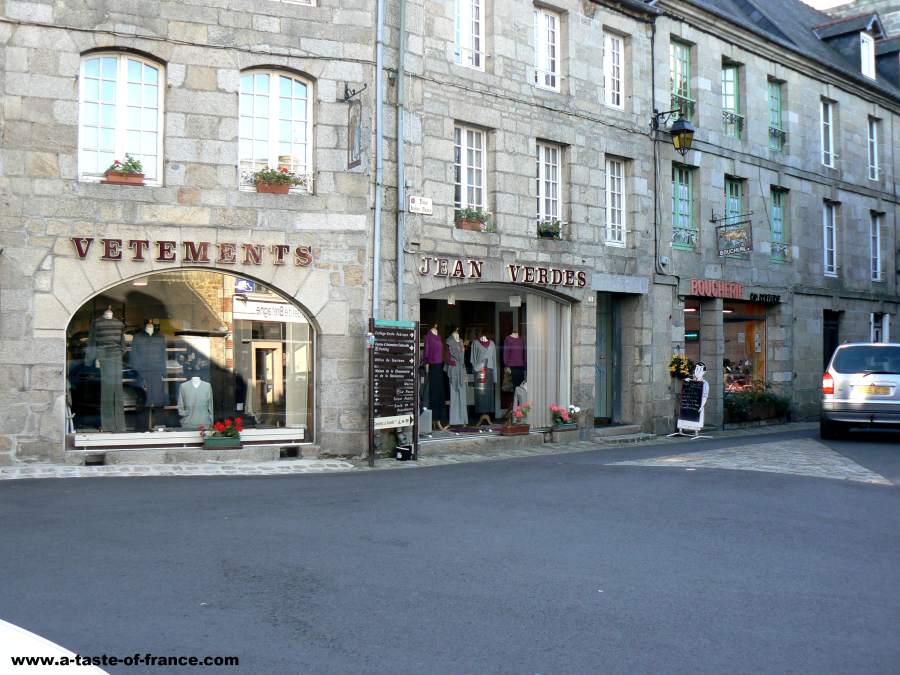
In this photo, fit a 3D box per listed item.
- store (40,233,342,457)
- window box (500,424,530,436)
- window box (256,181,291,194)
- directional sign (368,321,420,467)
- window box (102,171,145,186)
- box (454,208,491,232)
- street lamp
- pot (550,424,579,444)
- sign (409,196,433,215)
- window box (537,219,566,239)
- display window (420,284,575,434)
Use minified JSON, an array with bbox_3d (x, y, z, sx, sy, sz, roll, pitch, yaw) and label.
[{"bbox_3d":[-3.551,0.126,14.290,4.050,3.080,0.600,0,-1,-20],"label":"store"},{"bbox_3d":[1.027,1.466,15.893,0.500,0.165,0.180,1,-1,-43],"label":"window box"},{"bbox_3d":[-2.517,-2.132,14.462,0.460,0.170,0.200,0,-1,-20],"label":"window box"},{"bbox_3d":[-0.784,0.760,14.297,0.090,1.990,0.970,-1,-1,40],"label":"directional sign"},{"bbox_3d":[-4.421,-2.149,13.751,0.520,0.170,0.200,0,-1,-20],"label":"window box"},{"bbox_3d":[0.351,-1.784,15.463,0.560,0.340,0.250,1,-1,-43],"label":"box"},{"bbox_3d":[4.066,-3.792,18.548,0.410,0.820,0.760,1,-1,-43],"label":"street lamp"},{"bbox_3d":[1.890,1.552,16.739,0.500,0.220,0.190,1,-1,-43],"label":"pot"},{"bbox_3d":[-0.416,-1.926,14.792,0.450,0.250,0.030,1,-1,-43],"label":"sign"},{"bbox_3d":[1.664,-1.788,16.710,0.450,0.310,0.230,1,-1,-43],"label":"window box"},{"bbox_3d":[0.717,0.349,16.015,3.450,2.410,0.300,1,-1,-43],"label":"display window"}]

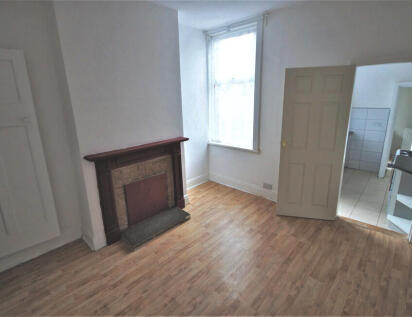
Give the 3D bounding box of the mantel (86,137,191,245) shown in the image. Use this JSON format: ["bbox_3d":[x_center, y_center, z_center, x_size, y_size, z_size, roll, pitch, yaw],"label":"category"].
[{"bbox_3d":[-0.766,0.361,2.591,1.283,1.080,0.190,-14,20,-38],"label":"mantel"}]

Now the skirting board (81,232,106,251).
[{"bbox_3d":[-1.348,0.949,2.375,0.321,0.140,0.137,11,19,38],"label":"skirting board"}]

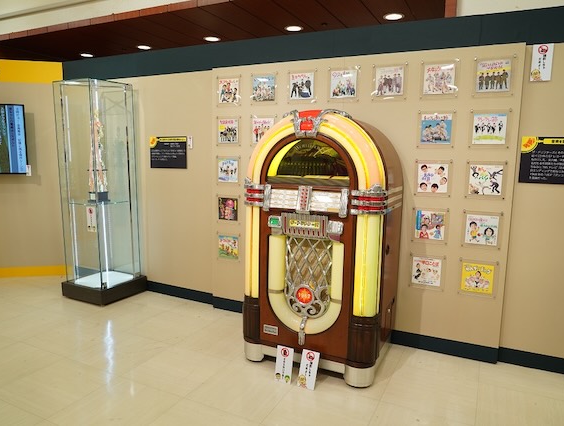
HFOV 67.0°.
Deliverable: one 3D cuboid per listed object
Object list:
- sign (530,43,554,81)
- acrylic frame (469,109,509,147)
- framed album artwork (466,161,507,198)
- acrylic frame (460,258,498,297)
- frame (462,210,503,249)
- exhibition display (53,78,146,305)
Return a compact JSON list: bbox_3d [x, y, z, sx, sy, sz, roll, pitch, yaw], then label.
[{"bbox_3d":[1.506,-0.869,2.466,0.104,0.206,0.010,5,8,25],"label":"sign"},{"bbox_3d":[1.255,-0.505,2.574,0.222,0.228,0.020,4,9,25],"label":"acrylic frame"},{"bbox_3d":[1.254,-0.197,2.620,0.222,0.228,0.020,4,9,25],"label":"framed album artwork"},{"bbox_3d":[1.248,0.422,2.715,0.222,0.228,0.020,4,9,25],"label":"acrylic frame"},{"bbox_3d":[1.247,0.110,2.657,0.218,0.218,0.020,5,8,25],"label":"frame"},{"bbox_3d":[-1.653,-0.187,3.881,0.530,1.900,0.510,5,10,28],"label":"exhibition display"}]

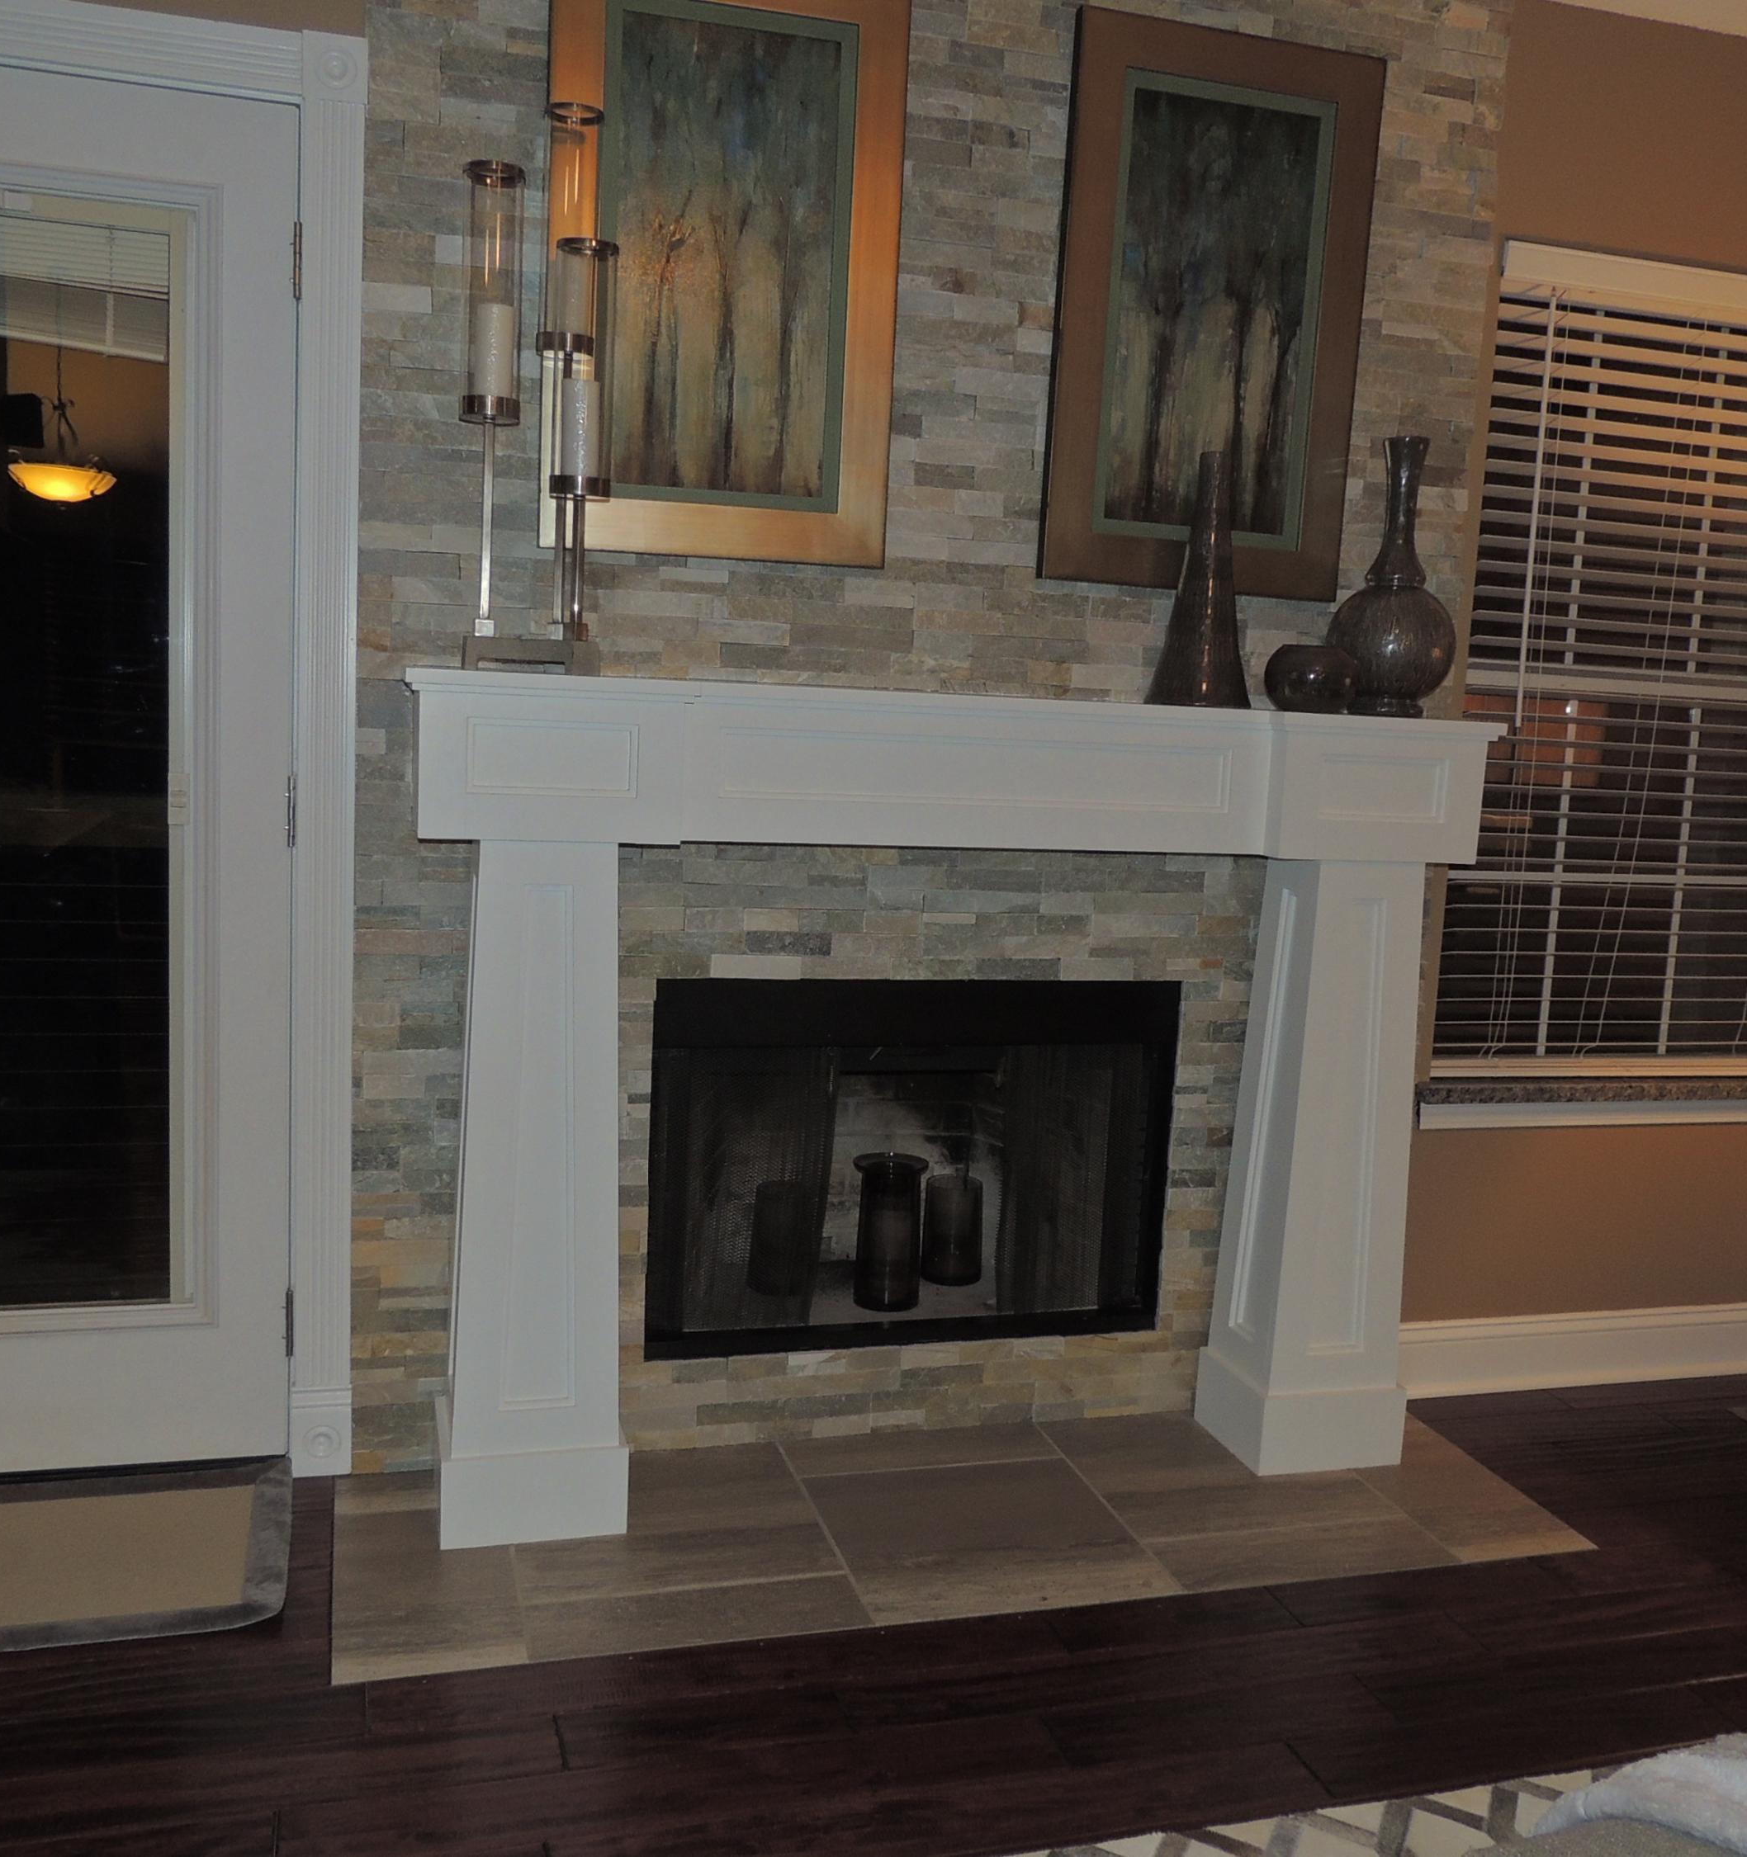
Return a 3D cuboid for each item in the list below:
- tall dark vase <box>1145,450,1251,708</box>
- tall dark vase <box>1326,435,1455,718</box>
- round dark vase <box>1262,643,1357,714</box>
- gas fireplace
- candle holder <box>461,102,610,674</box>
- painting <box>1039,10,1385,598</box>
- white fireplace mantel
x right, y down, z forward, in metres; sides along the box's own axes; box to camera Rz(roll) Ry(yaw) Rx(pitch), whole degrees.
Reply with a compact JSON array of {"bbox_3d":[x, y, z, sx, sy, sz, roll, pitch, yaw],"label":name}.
[{"bbox_3d":[0.525,-0.546,2.712,0.160,0.399,0.160,1,7,-16],"label":"tall dark vase"},{"bbox_3d":[0.873,-0.578,2.847,0.205,0.463,0.205,1,7,-16],"label":"tall dark vase"},{"bbox_3d":[0.692,-0.392,2.718,0.147,0.109,0.147,1,7,-16],"label":"round dark vase"},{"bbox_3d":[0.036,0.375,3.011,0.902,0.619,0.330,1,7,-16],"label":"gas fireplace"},{"bbox_3d":[-0.469,-0.751,2.384,0.206,0.790,0.177,1,7,-16],"label":"candle holder"},{"bbox_3d":[0.551,-0.990,2.793,0.532,0.869,0.030,1,7,-16],"label":"painting"},{"bbox_3d":[0.130,0.264,2.714,1.699,1.246,0.275,1,7,-16],"label":"white fireplace mantel"}]

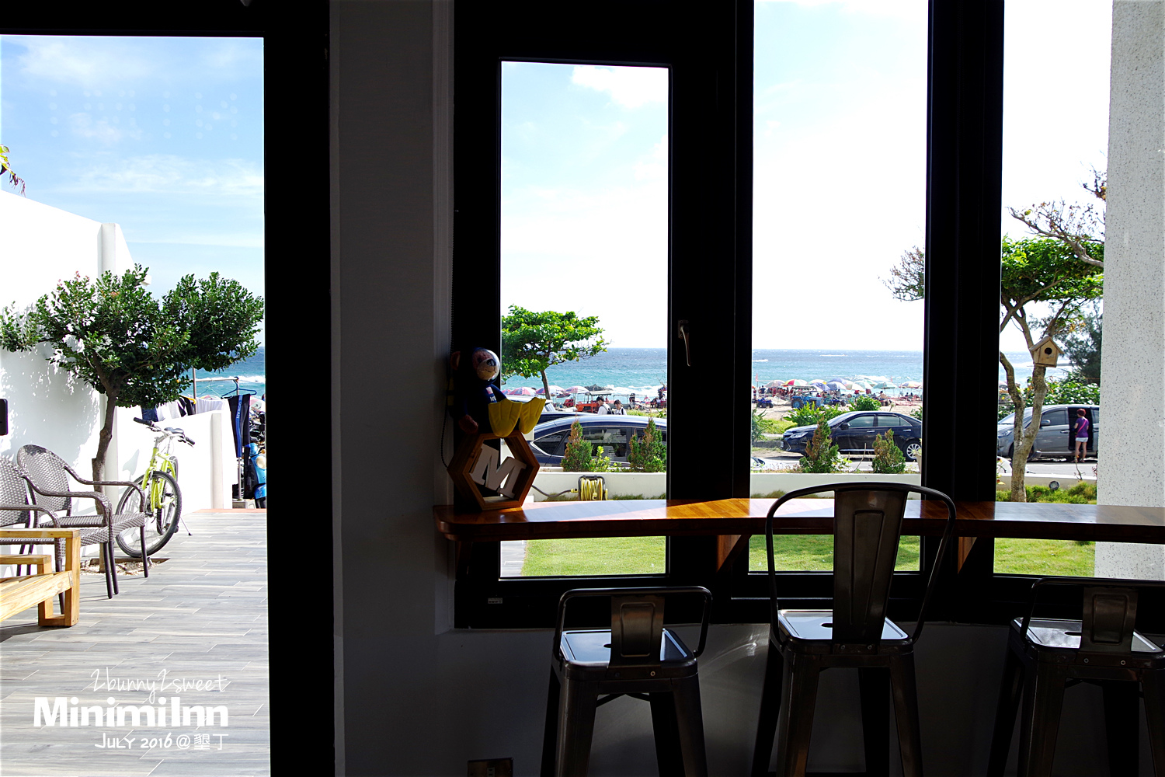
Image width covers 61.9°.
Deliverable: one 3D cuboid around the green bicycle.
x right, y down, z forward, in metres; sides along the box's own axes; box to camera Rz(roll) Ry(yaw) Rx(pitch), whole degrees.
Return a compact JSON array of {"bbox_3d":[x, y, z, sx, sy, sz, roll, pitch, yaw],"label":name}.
[{"bbox_3d":[-3.489,0.750,8.069,0.570,1.075,1.595,0,2,-13],"label":"green bicycle"}]

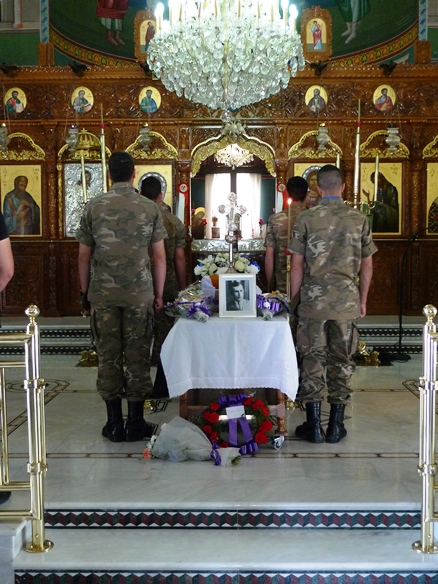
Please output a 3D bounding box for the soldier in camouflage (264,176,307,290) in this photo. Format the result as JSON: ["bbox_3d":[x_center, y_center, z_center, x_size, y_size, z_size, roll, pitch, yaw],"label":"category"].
[{"bbox_3d":[0.644,-0.032,5.607,0.540,1.779,0.320,0,4,1],"label":"soldier in camouflage"}]

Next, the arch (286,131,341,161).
[{"bbox_3d":[1.233,-1.885,8.885,0.680,0.374,0.100,0,4,1],"label":"arch"}]

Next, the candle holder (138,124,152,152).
[{"bbox_3d":[-0.889,-1.865,8.391,0.164,0.329,0.160,0,4,1],"label":"candle holder"}]

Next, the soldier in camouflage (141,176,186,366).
[{"bbox_3d":[-0.542,-0.029,5.628,0.540,1.779,0.320,0,4,1],"label":"soldier in camouflage"}]

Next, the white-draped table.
[{"bbox_3d":[0.054,0.529,4.699,0.860,0.790,1.150,0,4,1],"label":"white-draped table"}]

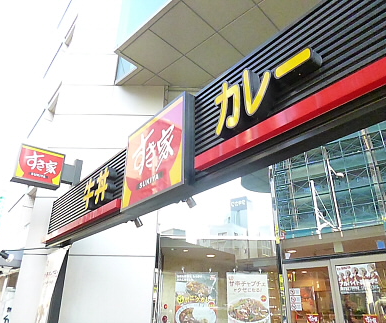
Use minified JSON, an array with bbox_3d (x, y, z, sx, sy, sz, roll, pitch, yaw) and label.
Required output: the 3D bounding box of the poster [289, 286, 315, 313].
[{"bbox_3d":[2.097,2.660,5.738,0.020,0.410,0.480,21,-31,-40],"label":"poster"}]

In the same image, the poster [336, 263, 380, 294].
[{"bbox_3d":[2.859,2.035,5.152,0.020,0.450,0.640,21,-31,-40],"label":"poster"}]

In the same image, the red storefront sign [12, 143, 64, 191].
[{"bbox_3d":[-2.791,0.116,5.398,0.750,0.620,0.230,18,-29,-35],"label":"red storefront sign"}]

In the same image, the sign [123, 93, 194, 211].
[{"bbox_3d":[-0.373,-0.044,3.067,0.120,0.930,1.140,18,-29,-35],"label":"sign"}]

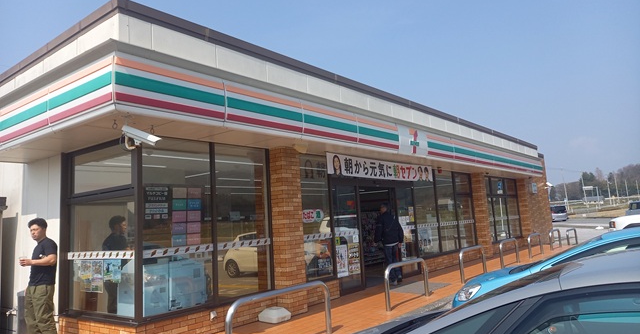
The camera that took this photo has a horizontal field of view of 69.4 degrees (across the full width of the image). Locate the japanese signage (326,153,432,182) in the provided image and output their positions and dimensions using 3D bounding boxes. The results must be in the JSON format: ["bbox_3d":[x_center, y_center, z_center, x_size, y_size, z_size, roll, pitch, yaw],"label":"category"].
[{"bbox_3d":[1.553,0.063,10.299,0.040,0.398,4.586,-9,-8,37],"label":"japanese signage"}]

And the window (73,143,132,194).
[{"bbox_3d":[-3.003,0.050,6.339,1.560,0.531,0.060,-9,-8,37],"label":"window"}]

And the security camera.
[{"bbox_3d":[-1.933,-0.330,5.000,0.430,0.160,0.130,23,-18,-23],"label":"security camera"}]

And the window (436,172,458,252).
[{"bbox_3d":[3.697,1.267,13.406,0.080,2.276,1.293,-9,-8,37],"label":"window"}]

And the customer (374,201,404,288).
[{"bbox_3d":[1.548,1.690,10.261,0.560,1.780,0.420,0,-8,-27],"label":"customer"}]

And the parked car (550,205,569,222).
[{"bbox_3d":[25.292,4.903,49.049,1.700,1.750,4.400,-7,-8,27],"label":"parked car"}]

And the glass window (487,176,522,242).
[{"bbox_3d":[7.045,1.605,17.699,0.100,2.378,4.409,-9,-8,37],"label":"glass window"}]

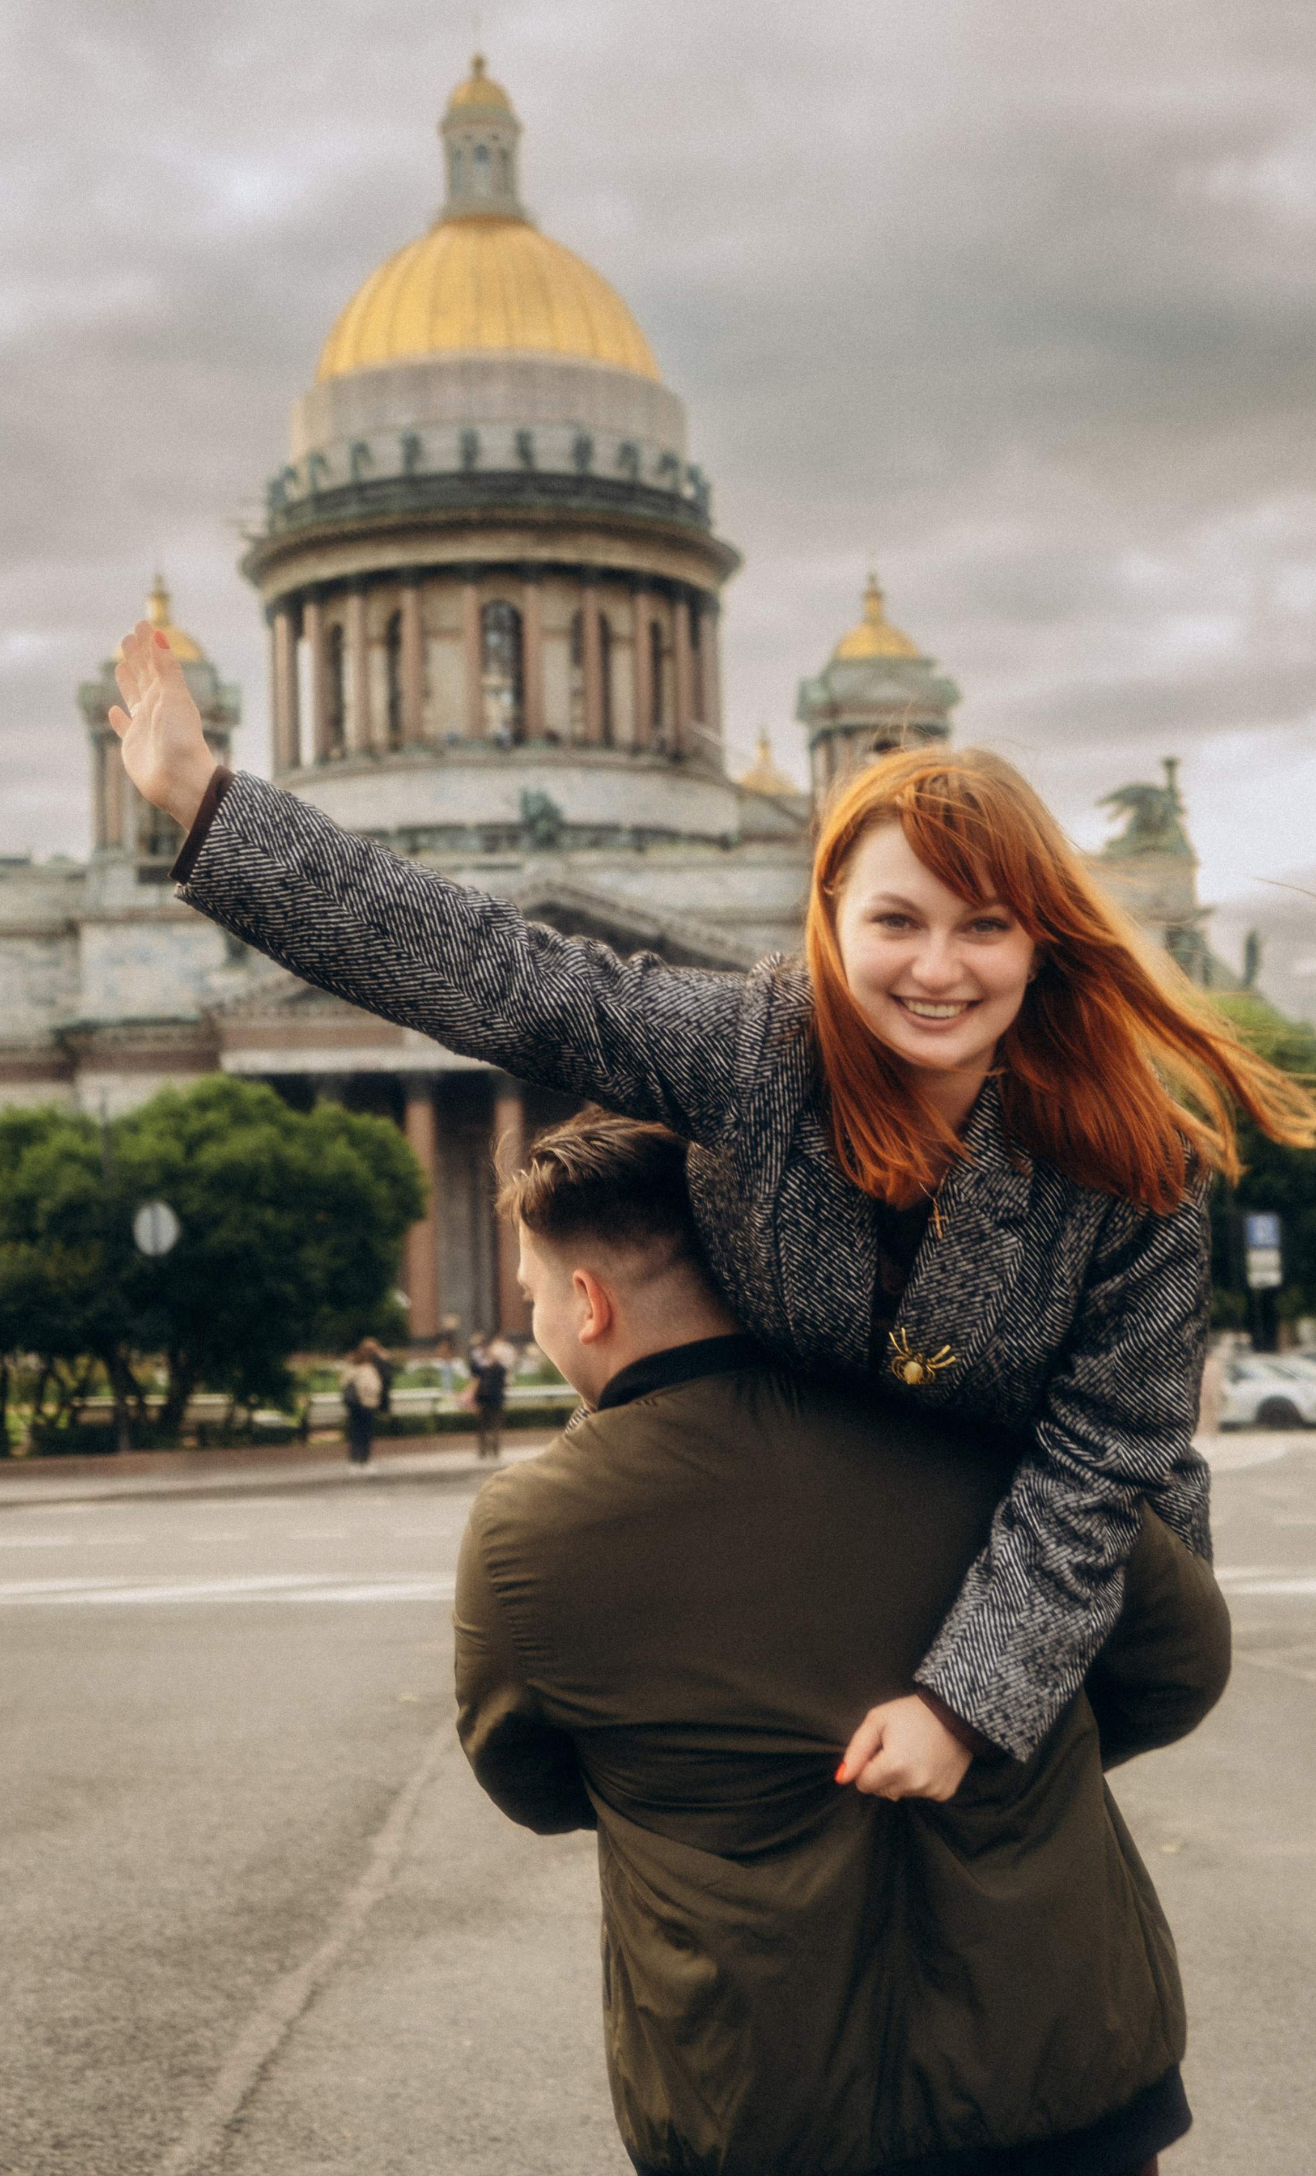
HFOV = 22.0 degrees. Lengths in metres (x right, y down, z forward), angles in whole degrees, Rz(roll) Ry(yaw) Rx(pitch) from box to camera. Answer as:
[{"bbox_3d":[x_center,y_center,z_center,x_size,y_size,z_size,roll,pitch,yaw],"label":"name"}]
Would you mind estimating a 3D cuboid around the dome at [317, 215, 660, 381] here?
[{"bbox_3d":[-12.872,-58.572,253.158,25.600,11.320,25.600,-1,-4,-6],"label":"dome"}]

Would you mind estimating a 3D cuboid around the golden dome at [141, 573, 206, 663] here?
[{"bbox_3d":[-32.678,-30.676,221.072,5.600,5.800,5.600,-1,-4,-6],"label":"golden dome"}]

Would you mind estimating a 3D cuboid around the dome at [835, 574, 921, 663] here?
[{"bbox_3d":[14.445,-31.445,226.118,5.600,5.790,5.600,-1,-4,-6],"label":"dome"}]

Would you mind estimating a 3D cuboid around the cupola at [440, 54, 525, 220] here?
[{"bbox_3d":[-13.248,-71.458,254.132,6.200,12.630,6.200,-1,-4,-6],"label":"cupola"}]

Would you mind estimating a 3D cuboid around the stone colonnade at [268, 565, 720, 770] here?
[{"bbox_3d":[-12.042,-30.088,251.005,33.600,13.500,33.600,-1,-4,-6],"label":"stone colonnade"}]

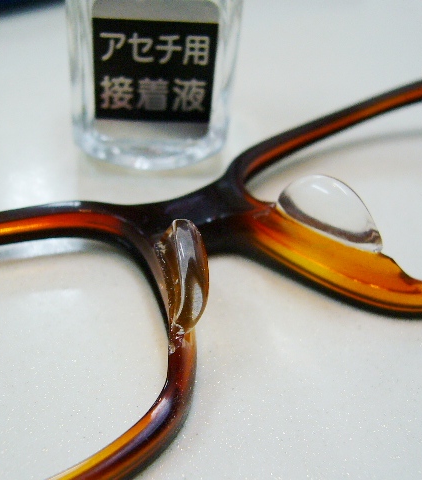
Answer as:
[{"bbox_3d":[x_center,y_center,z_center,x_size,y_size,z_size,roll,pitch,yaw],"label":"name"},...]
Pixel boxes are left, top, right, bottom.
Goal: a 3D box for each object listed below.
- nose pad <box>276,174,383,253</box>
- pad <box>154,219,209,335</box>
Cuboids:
[{"bbox_3d":[0.016,-0.004,0.080,0.015,0.006,0.004,30,26,10],"label":"nose pad"},{"bbox_3d":[-0.003,0.002,0.070,0.004,0.006,0.015,-9,50,8],"label":"pad"}]

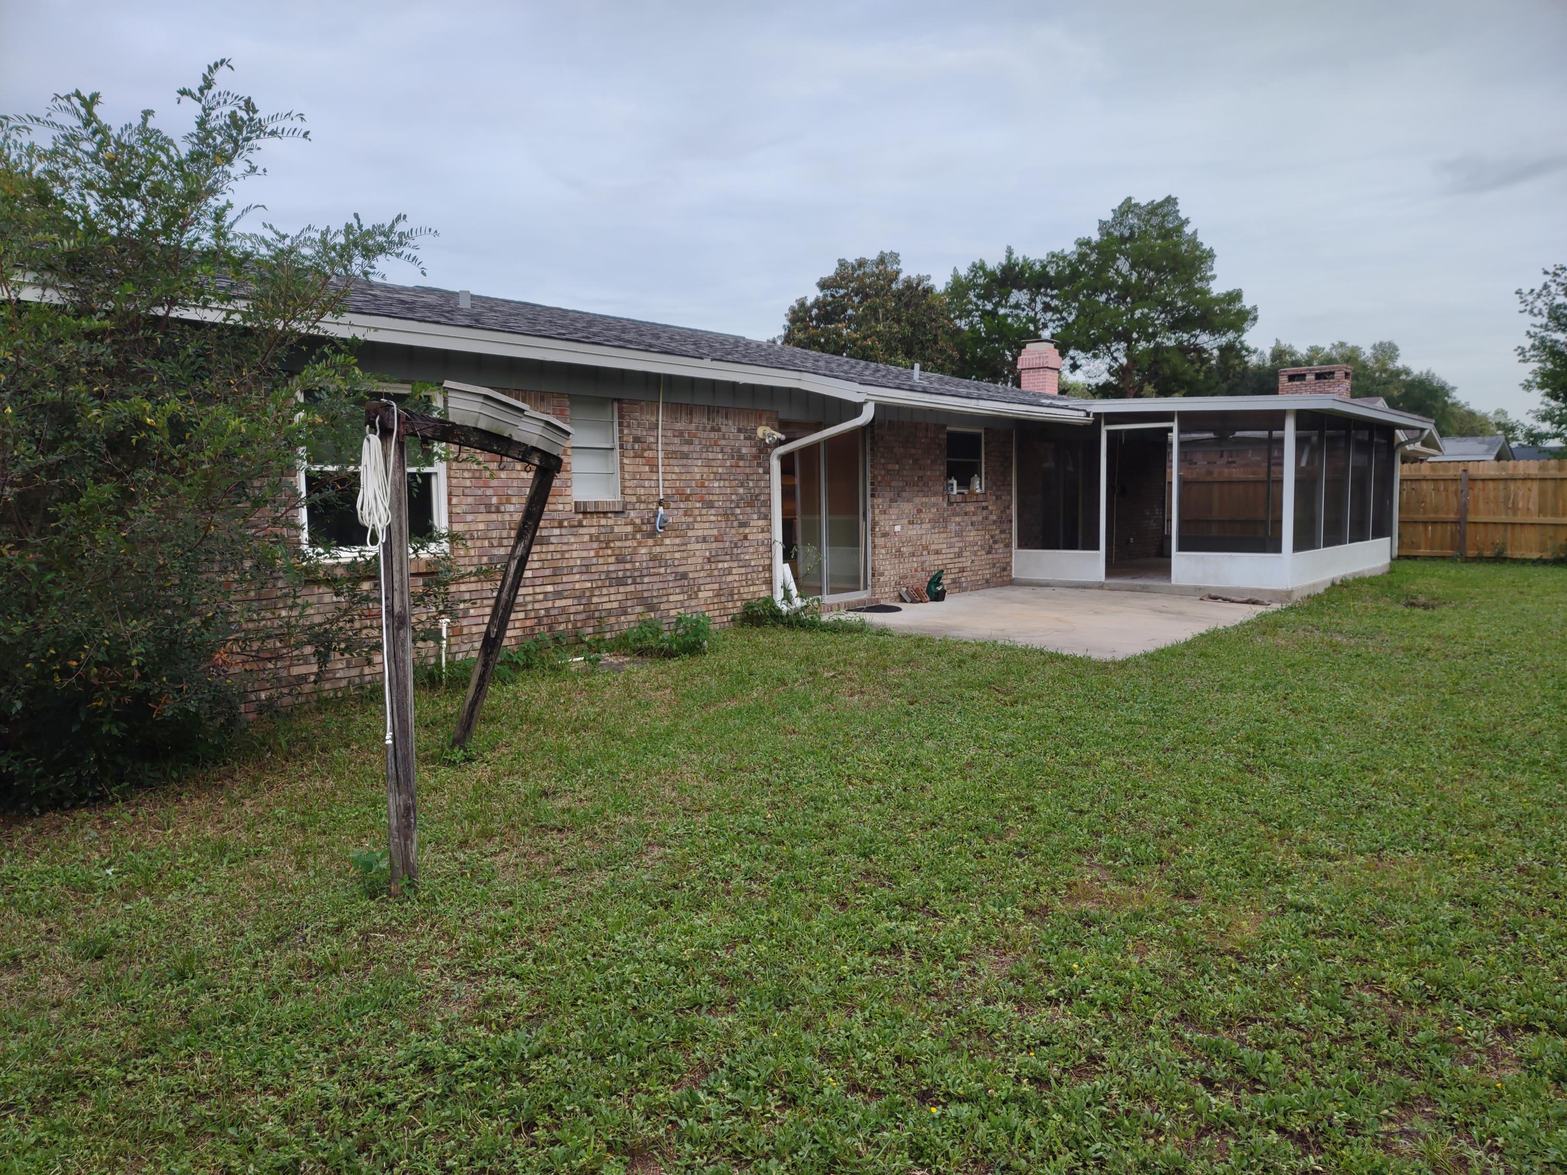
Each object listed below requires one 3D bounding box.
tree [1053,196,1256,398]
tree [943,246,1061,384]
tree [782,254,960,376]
[{"bbox_3d":[12.258,-7.493,39.500,7.000,10.990,6.800,0,5,0],"label":"tree"},{"bbox_3d":[7.044,-6.311,37.595,4.900,8.970,4.900,0,5,0],"label":"tree"},{"bbox_3d":[2.514,-5.686,34.638,5.800,8.240,5.600,0,5,0],"label":"tree"}]

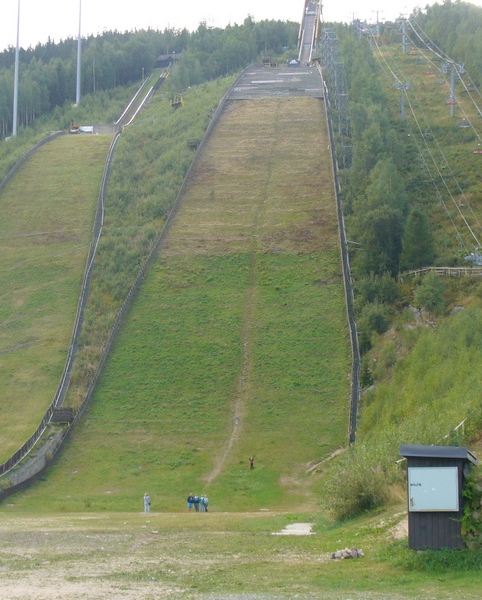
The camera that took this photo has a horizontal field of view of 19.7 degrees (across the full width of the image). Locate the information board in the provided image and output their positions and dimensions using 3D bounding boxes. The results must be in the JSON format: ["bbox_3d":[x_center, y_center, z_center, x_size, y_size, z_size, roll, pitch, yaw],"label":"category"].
[{"bbox_3d":[4.132,4.059,29.738,1.060,0.940,0.080,-2,-9,13],"label":"information board"}]

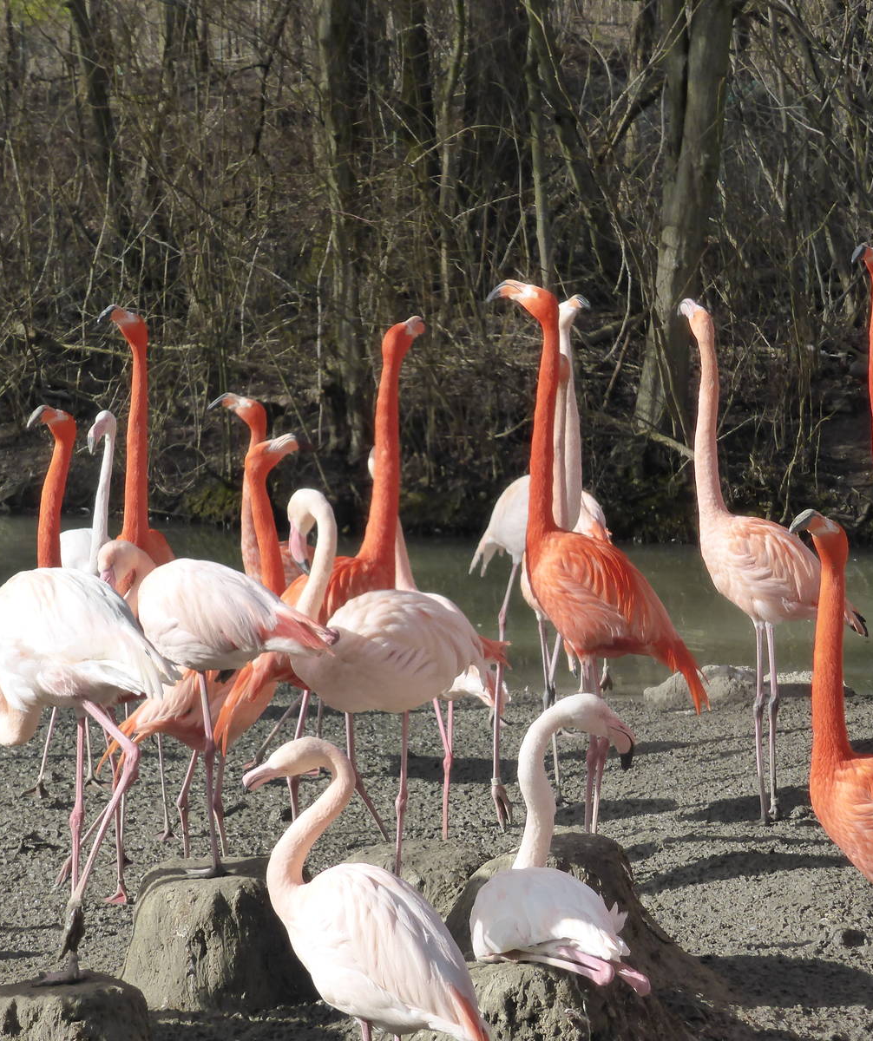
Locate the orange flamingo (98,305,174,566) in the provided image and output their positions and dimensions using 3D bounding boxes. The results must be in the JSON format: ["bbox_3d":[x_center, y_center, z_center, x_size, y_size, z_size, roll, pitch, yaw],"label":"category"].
[{"bbox_3d":[-0.737,0.168,7.650,0.260,1.439,0.480,6,12,31],"label":"orange flamingo"}]

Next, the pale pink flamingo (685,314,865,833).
[{"bbox_3d":[0.913,0.118,8.050,0.500,1.431,0.250,5,11,25],"label":"pale pink flamingo"}]

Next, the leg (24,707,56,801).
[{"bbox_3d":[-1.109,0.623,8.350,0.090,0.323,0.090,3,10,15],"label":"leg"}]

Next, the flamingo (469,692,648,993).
[{"bbox_3d":[0.257,0.673,6.250,0.460,0.626,0.300,7,12,39],"label":"flamingo"}]

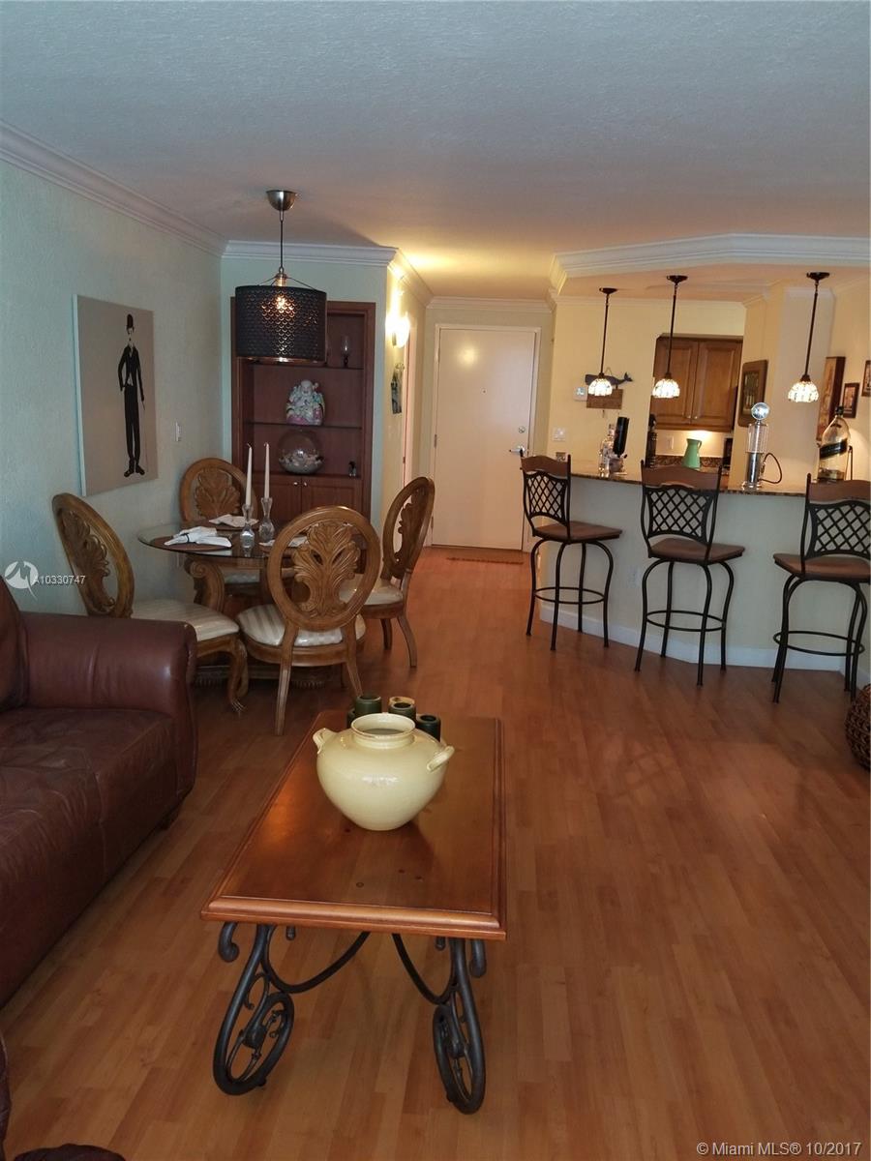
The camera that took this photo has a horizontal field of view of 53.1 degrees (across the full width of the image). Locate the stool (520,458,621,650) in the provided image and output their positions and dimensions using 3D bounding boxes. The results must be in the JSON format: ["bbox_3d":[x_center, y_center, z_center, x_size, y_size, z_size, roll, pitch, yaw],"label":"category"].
[{"bbox_3d":[0.879,-0.203,5.625,0.540,1.200,0.490,-9,17,-43],"label":"stool"}]

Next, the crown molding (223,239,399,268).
[{"bbox_3d":[-0.786,-2.040,5.442,1.120,0.100,0.080,3,13,1],"label":"crown molding"}]

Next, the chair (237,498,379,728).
[{"bbox_3d":[-0.608,0.132,4.246,0.580,1.090,0.700,-4,14,-26],"label":"chair"}]

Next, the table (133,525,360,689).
[{"bbox_3d":[-1.009,0.119,4.971,1.240,0.760,1.240,3,13,3],"label":"table"}]

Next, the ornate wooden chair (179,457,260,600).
[{"bbox_3d":[-1.292,-0.173,5.365,0.540,1.075,0.680,-3,14,-24],"label":"ornate wooden chair"}]

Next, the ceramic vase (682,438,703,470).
[{"bbox_3d":[2.486,-1.224,8.453,0.200,0.290,0.170,3,12,4],"label":"ceramic vase"}]

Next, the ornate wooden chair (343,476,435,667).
[{"bbox_3d":[-0.429,-0.055,5.105,0.700,1.090,0.580,-3,14,-24],"label":"ornate wooden chair"}]

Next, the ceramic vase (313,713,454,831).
[{"bbox_3d":[-0.135,0.496,2.279,0.390,0.250,0.340,8,14,23],"label":"ceramic vase"}]

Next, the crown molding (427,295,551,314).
[{"bbox_3d":[0.537,-2.665,8.446,1.200,0.100,0.080,3,13,3],"label":"crown molding"}]

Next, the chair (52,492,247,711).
[{"bbox_3d":[-1.355,0.110,4.067,0.540,1.075,0.700,13,16,41],"label":"chair"}]

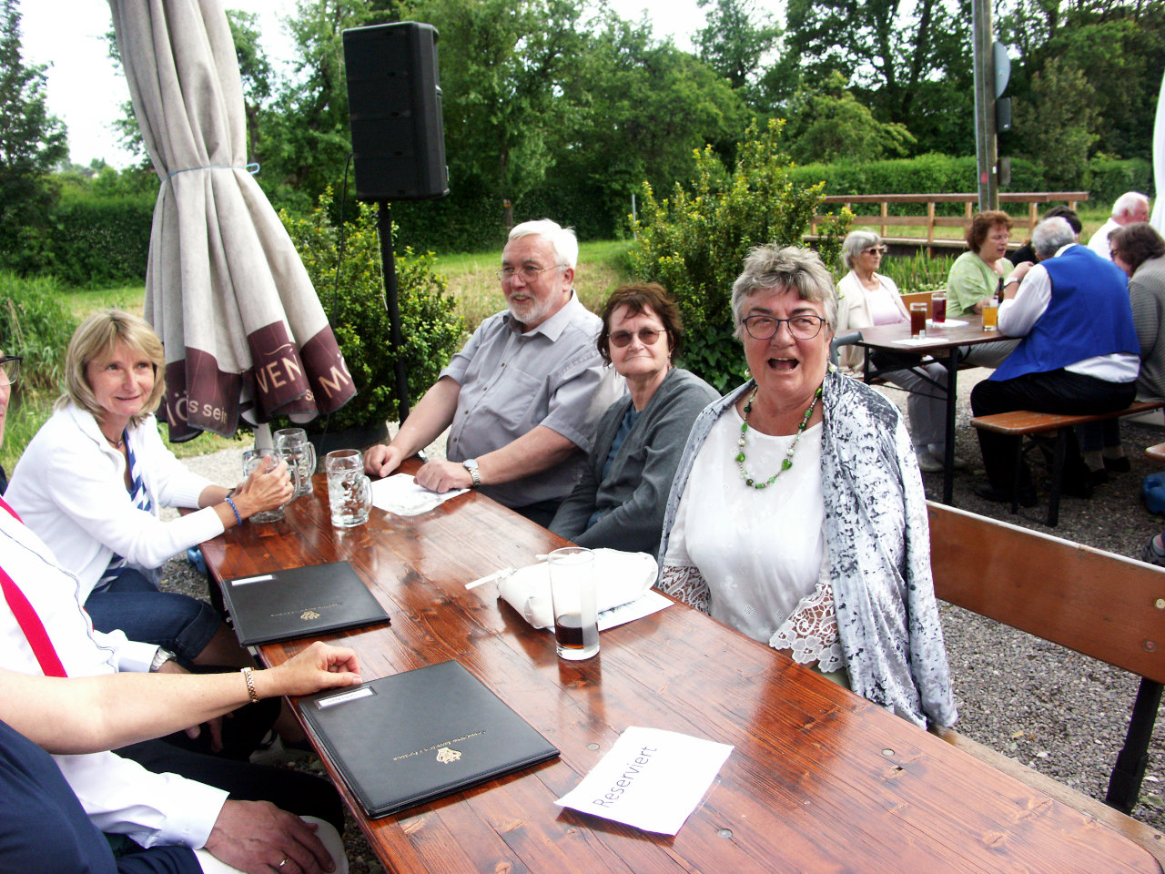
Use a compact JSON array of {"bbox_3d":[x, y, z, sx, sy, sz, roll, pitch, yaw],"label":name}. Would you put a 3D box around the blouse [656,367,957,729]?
[{"bbox_3d":[0.418,0.197,1.831,0.520,0.660,0.360,5,14,29],"label":"blouse"}]

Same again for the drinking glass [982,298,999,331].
[{"bbox_3d":[1.919,-0.577,4.434,0.067,0.155,0.067,-3,13,0],"label":"drinking glass"}]

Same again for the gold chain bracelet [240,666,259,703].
[{"bbox_3d":[-0.477,0.355,1.350,0.017,0.051,0.059,-12,15,-16],"label":"gold chain bracelet"}]

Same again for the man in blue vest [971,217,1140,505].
[{"bbox_3d":[2.348,-0.377,4.652,0.600,1.350,0.780,-11,15,-32],"label":"man in blue vest"}]

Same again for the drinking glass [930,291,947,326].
[{"bbox_3d":[2.054,-0.724,5.427,0.075,0.175,0.075,-3,13,0],"label":"drinking glass"}]

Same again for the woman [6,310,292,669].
[{"bbox_3d":[-1.030,0.352,2.253,0.660,1.270,0.500,-6,13,-16],"label":"woman"}]

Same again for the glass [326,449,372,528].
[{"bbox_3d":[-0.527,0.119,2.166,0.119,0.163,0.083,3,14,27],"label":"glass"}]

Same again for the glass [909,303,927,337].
[{"bbox_3d":[1.765,-0.603,4.952,0.077,0.172,0.077,-3,13,0],"label":"glass"}]

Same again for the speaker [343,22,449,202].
[{"bbox_3d":[-0.677,-1.225,3.624,0.330,0.605,0.300,3,14,24],"label":"speaker"}]

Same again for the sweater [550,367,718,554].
[{"bbox_3d":[0.100,0.137,2.201,0.430,0.580,0.500,-14,17,-40],"label":"sweater"}]

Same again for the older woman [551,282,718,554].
[{"bbox_3d":[0.013,0.298,2.193,0.700,1.270,0.480,-14,17,-40],"label":"older woman"}]

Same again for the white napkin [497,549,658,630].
[{"bbox_3d":[-0.012,0.269,1.763,0.275,0.050,0.200,-10,14,-29],"label":"white napkin"}]

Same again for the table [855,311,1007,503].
[{"bbox_3d":[2.179,-0.216,4.861,2.200,0.770,0.719,-10,15,-27],"label":"table"}]

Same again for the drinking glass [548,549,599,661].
[{"bbox_3d":[-0.011,0.256,1.446,0.072,0.157,0.072,-3,13,0],"label":"drinking glass"}]

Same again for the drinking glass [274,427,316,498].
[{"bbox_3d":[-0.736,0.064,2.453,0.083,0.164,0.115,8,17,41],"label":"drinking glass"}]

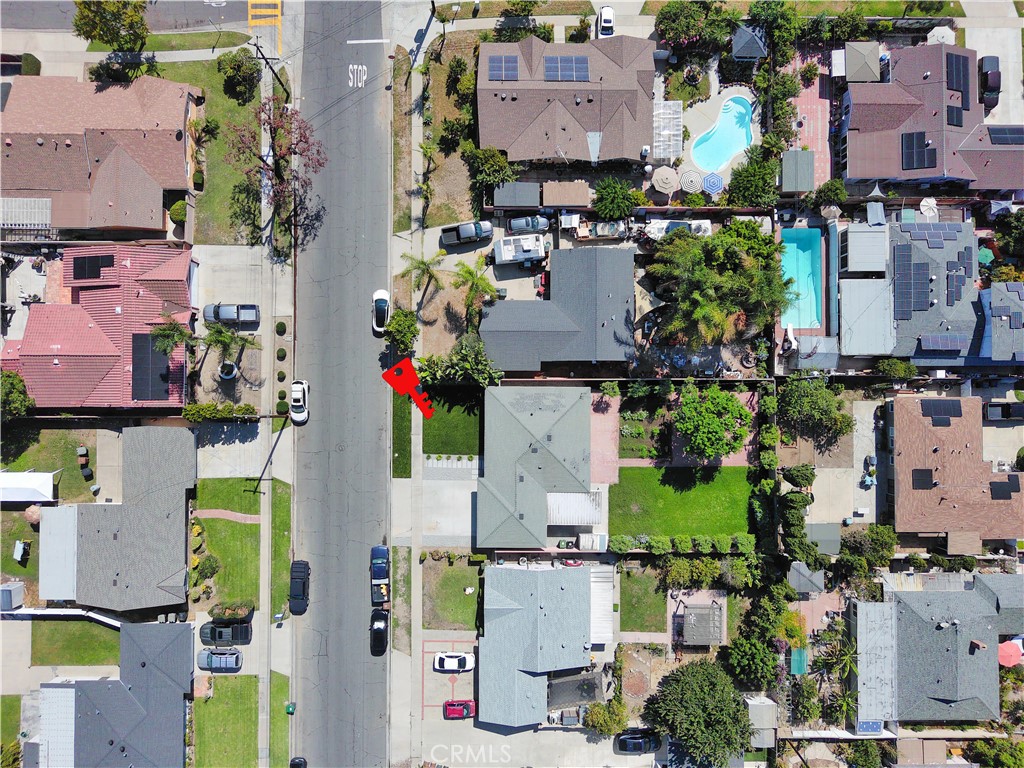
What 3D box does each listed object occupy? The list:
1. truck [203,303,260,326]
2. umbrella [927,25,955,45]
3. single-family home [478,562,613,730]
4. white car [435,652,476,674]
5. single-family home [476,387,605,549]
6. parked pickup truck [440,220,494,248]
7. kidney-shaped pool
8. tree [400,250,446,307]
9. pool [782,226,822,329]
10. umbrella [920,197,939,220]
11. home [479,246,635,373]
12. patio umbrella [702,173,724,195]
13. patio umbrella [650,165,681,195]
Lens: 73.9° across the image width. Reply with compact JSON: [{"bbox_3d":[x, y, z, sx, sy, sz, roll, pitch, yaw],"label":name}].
[{"bbox_3d":[-30.550,-7.650,74.050,5.900,1.900,2.000,0,90,0],"label":"truck"},{"bbox_3d":[47.920,-38.290,76.790,3.100,2.600,3.100,0,88,-1],"label":"umbrella"},{"bbox_3d":[3.690,27.750,72.800,14.300,4.400,16.400,0,90,0],"label":"single-family home"},{"bbox_3d":[-6.220,30.420,74.600,4.500,1.430,1.800,0,88,-1],"label":"white car"},{"bbox_3d":[2.950,9.050,73.690,13.400,4.700,17.500,0,88,-1],"label":"single-family home"},{"bbox_3d":[-4.780,-16.430,74.100,5.600,1.800,1.900,-10,90,0],"label":"parked pickup truck"},{"bbox_3d":[24.560,-28.120,78.120,5.500,1.500,9.100,35,88,0],"label":"kidney-shaped pool"},{"bbox_3d":[-9.450,-11.790,73.500,5.000,5.800,4.900,0,88,-1],"label":"tree"},{"bbox_3d":[31.900,-11.600,75.700,4.500,1.500,11.300,0,90,0],"label":"pool"},{"bbox_3d":[44.790,-18.940,73.800,2.000,2.400,2.150,0,90,0],"label":"umbrella"},{"bbox_3d":[4.870,-8.000,74.290,16.800,4.500,13.300,0,88,-1],"label":"home"},{"bbox_3d":[21.580,-21.490,73.800,2.150,2.400,2.350,0,90,0],"label":"patio umbrella"},{"bbox_3d":[17.060,-22.410,75.840,3.100,2.600,3.100,0,88,-1],"label":"patio umbrella"}]

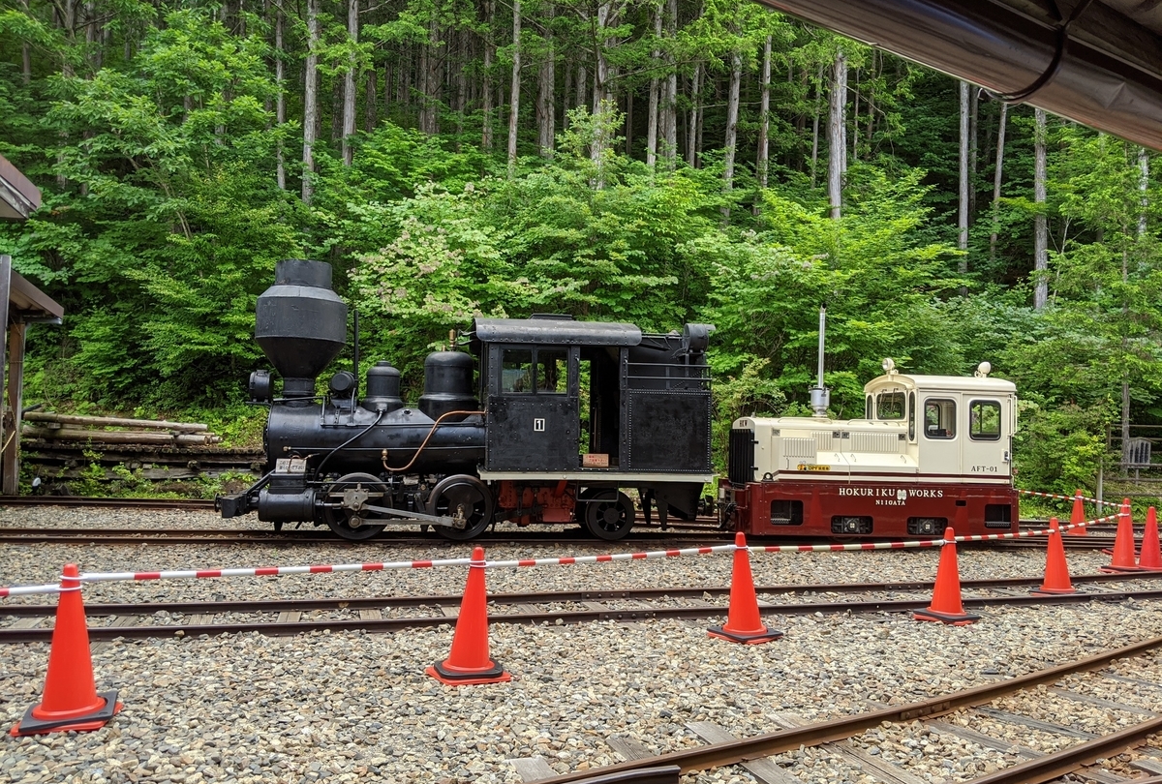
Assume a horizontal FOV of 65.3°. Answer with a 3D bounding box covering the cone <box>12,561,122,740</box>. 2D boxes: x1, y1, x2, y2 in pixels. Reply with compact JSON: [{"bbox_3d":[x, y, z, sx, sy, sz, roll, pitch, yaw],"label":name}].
[{"bbox_3d":[-2.339,1.145,4.164,0.380,0.700,0.380,2,-3,-14],"label":"cone"}]

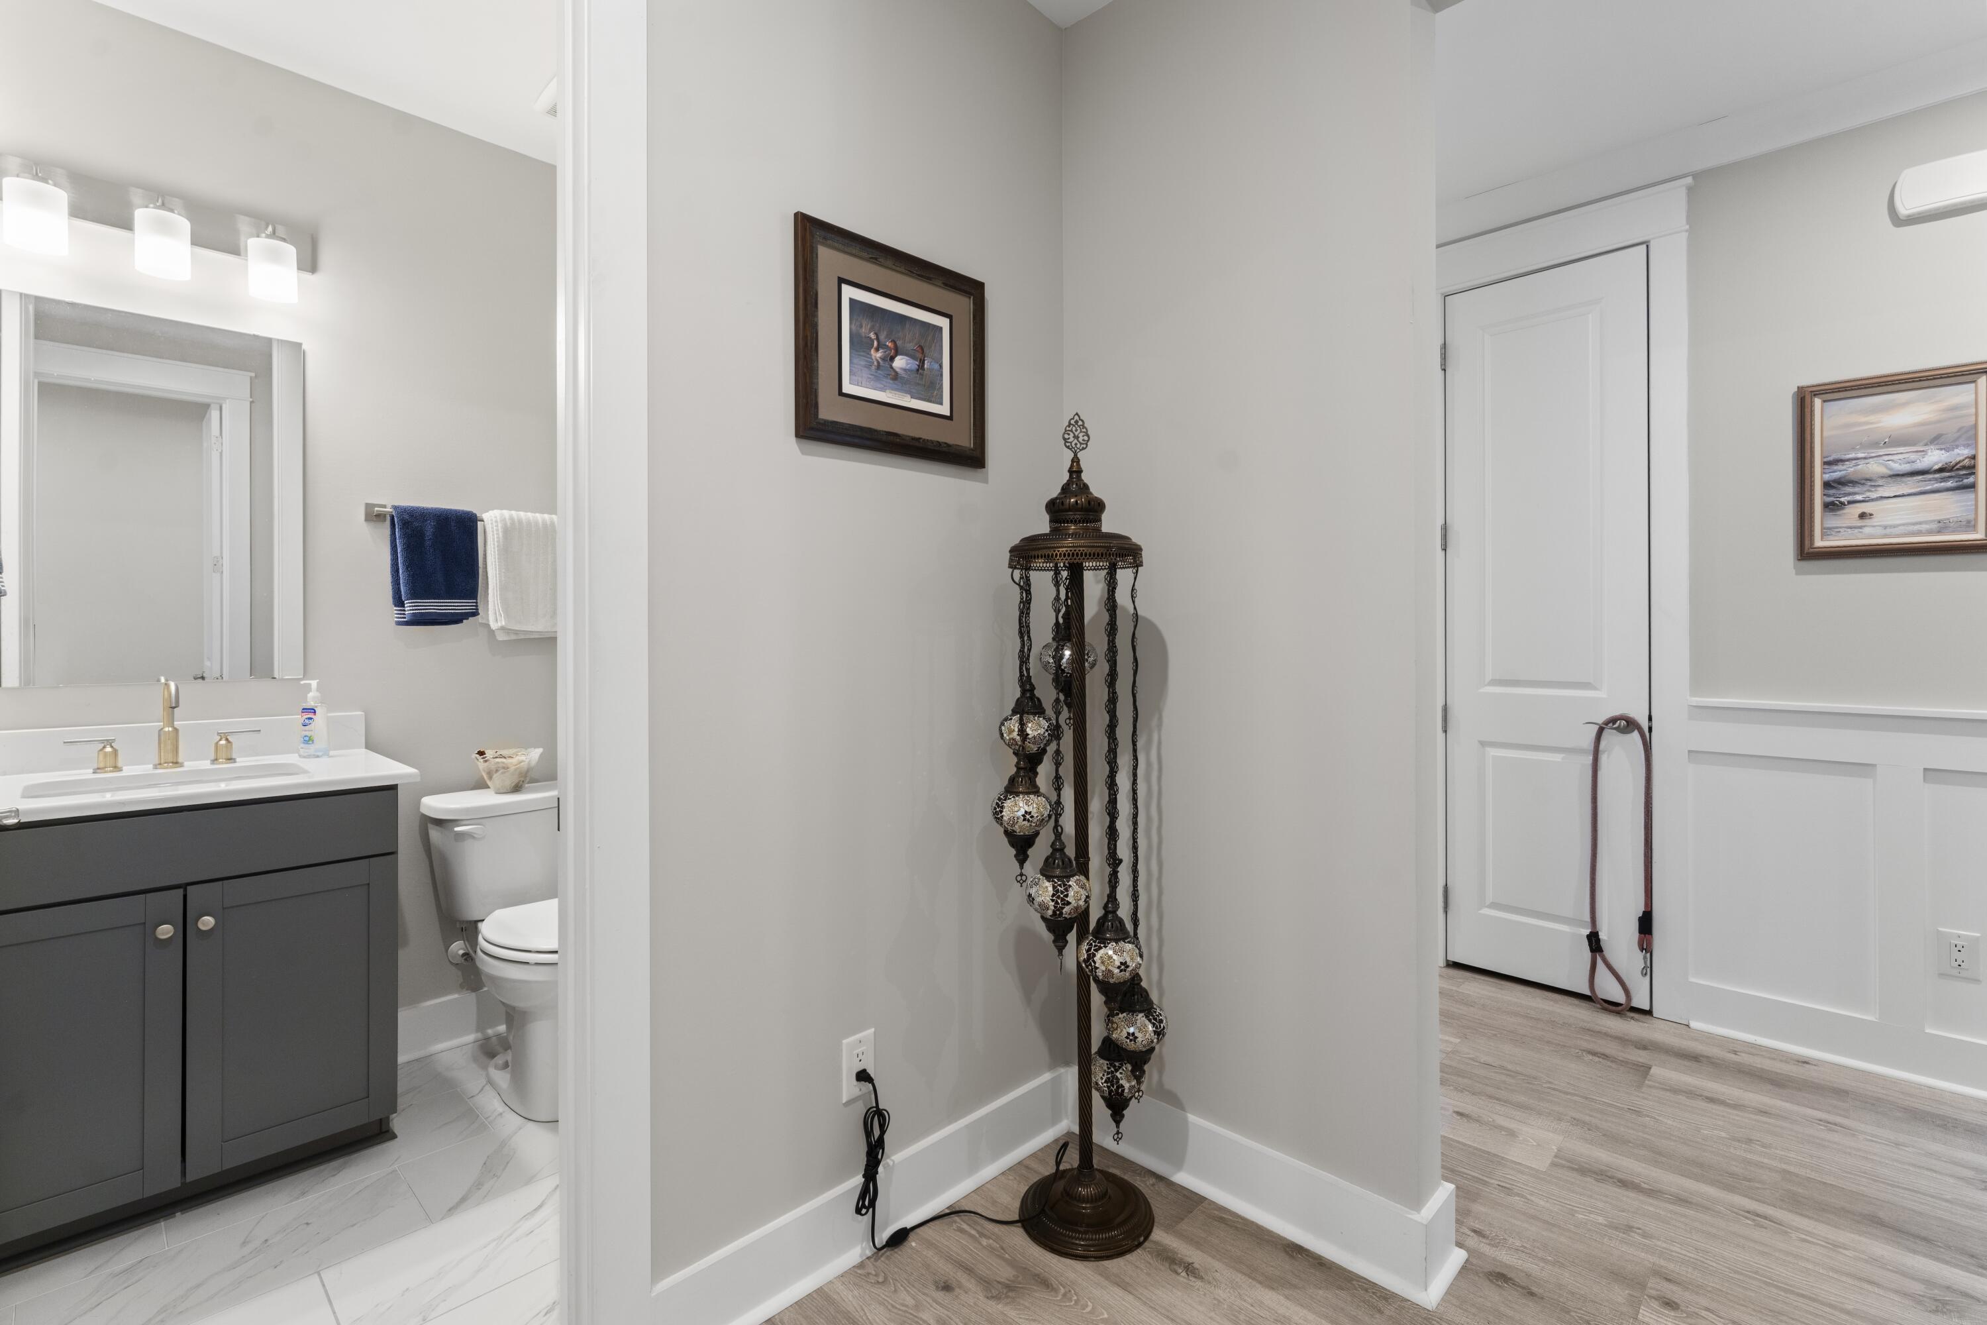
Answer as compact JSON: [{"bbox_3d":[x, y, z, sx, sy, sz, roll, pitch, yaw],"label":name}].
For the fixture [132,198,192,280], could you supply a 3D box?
[{"bbox_3d":[-1.992,-1.012,1.986,0.097,0.150,0.110,-1,1,-44],"label":"fixture"}]

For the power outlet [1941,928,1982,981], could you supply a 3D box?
[{"bbox_3d":[2.559,0.774,2.190,0.012,0.121,0.077,-1,1,-45],"label":"power outlet"}]

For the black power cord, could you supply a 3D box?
[{"bbox_3d":[-0.029,1.001,1.756,0.480,0.360,0.190,-1,1,-44],"label":"black power cord"}]

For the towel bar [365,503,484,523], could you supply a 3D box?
[{"bbox_3d":[-1.484,-0.415,2.460,0.600,0.050,0.076,-1,1,-45],"label":"towel bar"}]

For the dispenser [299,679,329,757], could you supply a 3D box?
[{"bbox_3d":[-1.817,0.150,2.214,0.060,0.195,0.046,0,1,9],"label":"dispenser"}]

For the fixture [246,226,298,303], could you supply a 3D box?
[{"bbox_3d":[-1.783,-0.978,2.044,0.098,0.160,0.110,-1,1,-45],"label":"fixture"}]

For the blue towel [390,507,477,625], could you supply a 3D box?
[{"bbox_3d":[-1.580,-0.270,2.342,0.210,0.325,0.090,-1,1,-45],"label":"blue towel"}]

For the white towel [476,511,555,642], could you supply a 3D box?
[{"bbox_3d":[-1.401,-0.255,2.519,0.270,0.365,0.090,-1,1,-45],"label":"white towel"}]

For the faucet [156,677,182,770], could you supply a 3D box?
[{"bbox_3d":[-2.008,0.153,2.020,0.055,0.215,0.155,-1,1,-44],"label":"faucet"}]

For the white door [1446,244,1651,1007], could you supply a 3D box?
[{"bbox_3d":[1.919,-0.120,2.892,0.590,2.450,0.042,1,1,42],"label":"white door"}]

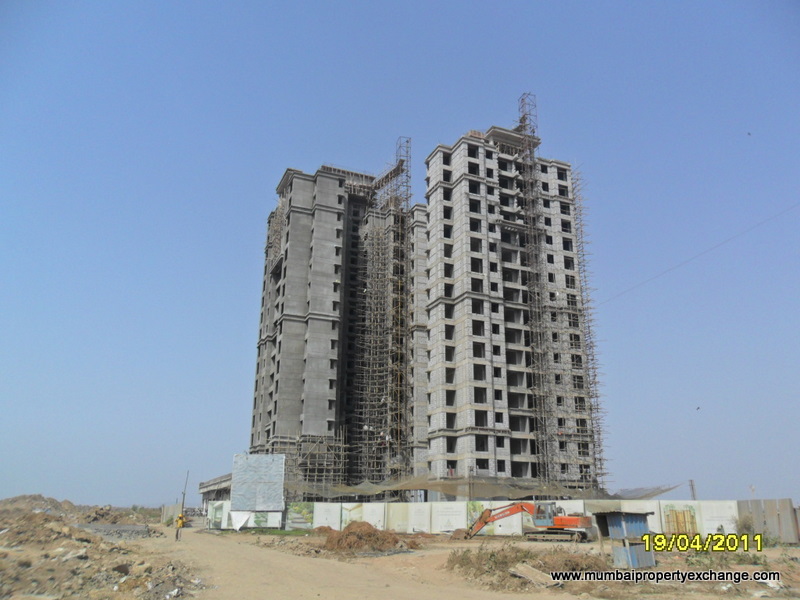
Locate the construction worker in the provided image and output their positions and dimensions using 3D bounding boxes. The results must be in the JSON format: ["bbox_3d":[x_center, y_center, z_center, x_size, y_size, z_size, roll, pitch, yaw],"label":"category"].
[{"bbox_3d":[-14.365,14.985,41.107,0.660,1.700,0.420,7,-20,-17],"label":"construction worker"}]

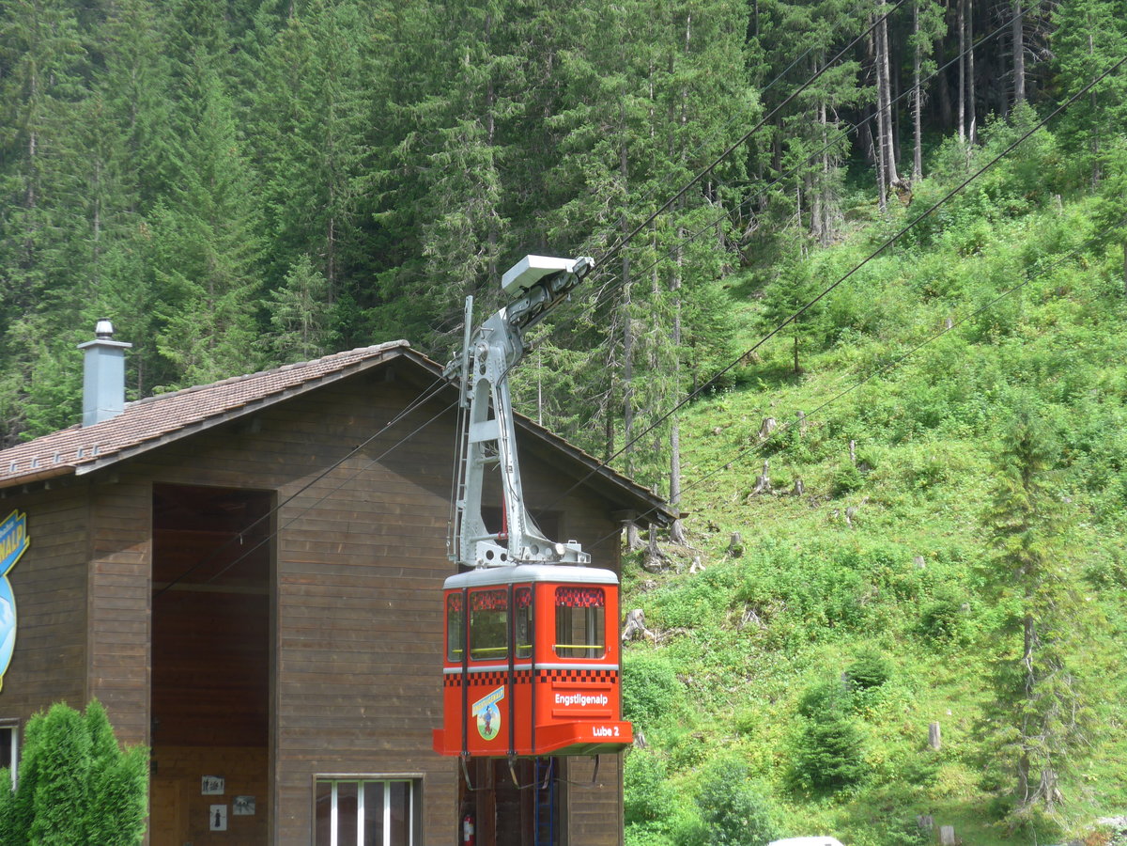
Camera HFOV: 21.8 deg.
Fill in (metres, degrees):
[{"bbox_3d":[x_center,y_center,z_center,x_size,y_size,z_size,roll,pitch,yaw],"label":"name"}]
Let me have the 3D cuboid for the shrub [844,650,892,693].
[{"bbox_3d":[7.792,6.351,74.913,1.250,1.150,1.190,0,-6,0],"label":"shrub"}]

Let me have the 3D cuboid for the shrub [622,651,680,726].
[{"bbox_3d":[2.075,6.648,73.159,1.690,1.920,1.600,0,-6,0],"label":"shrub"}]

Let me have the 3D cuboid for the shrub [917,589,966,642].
[{"bbox_3d":[10.025,5.118,77.709,1.300,1.440,1.230,0,-6,0],"label":"shrub"}]

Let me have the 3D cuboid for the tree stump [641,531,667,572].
[{"bbox_3d":[2.537,3.588,82.017,0.740,1.160,0.700,0,-6,0],"label":"tree stump"}]

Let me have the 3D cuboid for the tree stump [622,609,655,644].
[{"bbox_3d":[1.954,5.401,77.655,0.950,0.920,0.900,0,-6,0],"label":"tree stump"}]

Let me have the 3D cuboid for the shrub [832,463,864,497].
[{"bbox_3d":[8.473,1.689,87.099,0.950,1.010,0.900,0,-6,0],"label":"shrub"}]

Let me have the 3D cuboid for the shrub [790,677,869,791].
[{"bbox_3d":[6.366,7.466,70.059,1.840,2.690,1.750,0,-6,0],"label":"shrub"}]

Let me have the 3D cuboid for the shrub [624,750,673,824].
[{"bbox_3d":[1.902,8.521,68.606,1.320,1.720,1.250,0,-6,0],"label":"shrub"}]

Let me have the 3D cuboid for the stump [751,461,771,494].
[{"bbox_3d":[5.886,1.636,87.234,0.620,1.010,0.580,0,-6,0],"label":"stump"}]

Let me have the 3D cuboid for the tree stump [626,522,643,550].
[{"bbox_3d":[2.016,3.217,83.292,0.590,0.910,0.560,0,-6,0],"label":"tree stump"}]

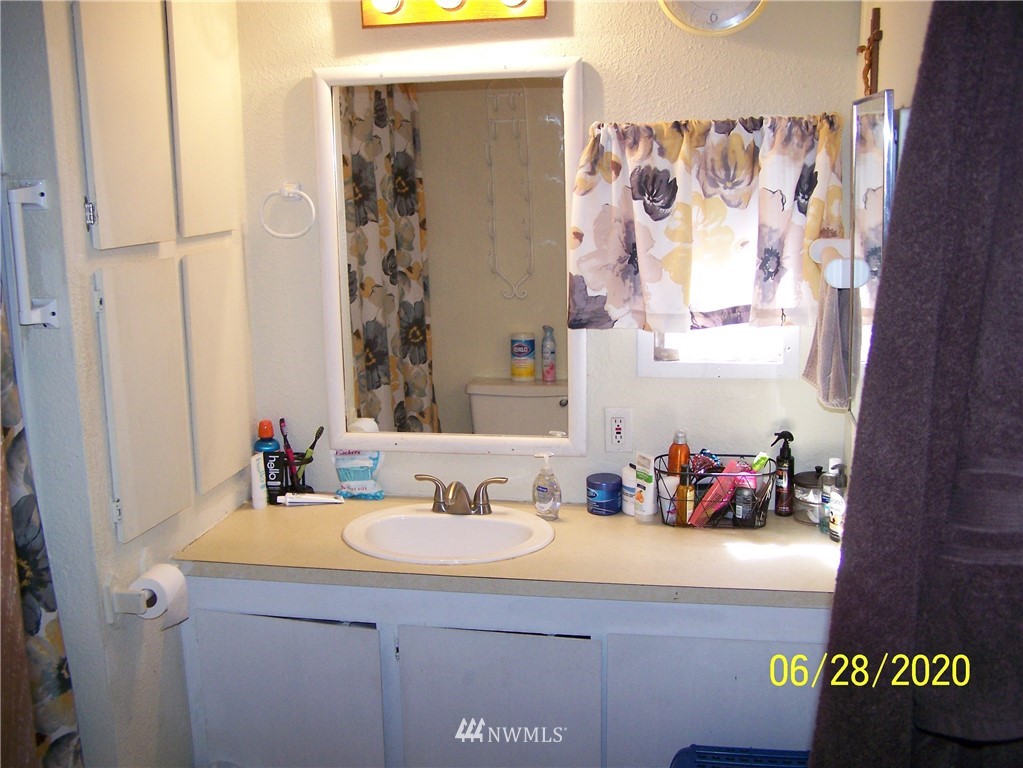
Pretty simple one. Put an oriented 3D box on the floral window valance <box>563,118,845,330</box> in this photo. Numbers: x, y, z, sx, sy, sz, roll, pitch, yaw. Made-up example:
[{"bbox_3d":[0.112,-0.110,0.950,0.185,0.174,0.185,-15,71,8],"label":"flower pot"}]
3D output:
[{"bbox_3d":[0.449,-0.372,2.655,0.632,0.498,0.090,1,11,11],"label":"floral window valance"}]

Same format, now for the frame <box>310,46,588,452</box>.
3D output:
[{"bbox_3d":[-0.149,-0.298,2.825,0.674,0.970,0.030,1,11,11],"label":"frame"}]

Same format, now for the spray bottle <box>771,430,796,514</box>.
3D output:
[{"bbox_3d":[0.663,0.216,2.743,0.058,0.210,0.046,-1,10,1],"label":"spray bottle"}]

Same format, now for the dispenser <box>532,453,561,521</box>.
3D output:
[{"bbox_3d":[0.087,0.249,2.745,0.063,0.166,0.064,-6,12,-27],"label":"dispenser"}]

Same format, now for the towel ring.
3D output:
[{"bbox_3d":[-0.567,-0.440,2.866,0.148,0.142,0.052,1,11,11],"label":"towel ring"}]

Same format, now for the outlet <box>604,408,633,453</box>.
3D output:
[{"bbox_3d":[0.272,0.117,2.834,0.070,0.115,0.009,1,11,11],"label":"outlet"}]

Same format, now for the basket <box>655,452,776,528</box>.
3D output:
[{"bbox_3d":[0.490,0.262,2.706,0.288,0.140,0.195,1,11,11],"label":"basket"}]

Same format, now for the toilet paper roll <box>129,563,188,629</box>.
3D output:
[{"bbox_3d":[-0.738,0.443,2.359,0.092,0.100,0.092,1,11,11],"label":"toilet paper roll"}]

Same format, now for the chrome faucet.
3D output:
[{"bbox_3d":[-0.135,0.279,2.741,0.240,0.087,0.145,1,11,11],"label":"chrome faucet"}]

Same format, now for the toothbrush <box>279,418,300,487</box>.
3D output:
[{"bbox_3d":[-0.588,0.183,2.958,0.019,0.190,0.013,-6,10,26],"label":"toothbrush"}]

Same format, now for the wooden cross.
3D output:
[{"bbox_3d":[0.713,-0.647,2.260,0.048,0.202,0.112,1,11,11],"label":"wooden cross"}]

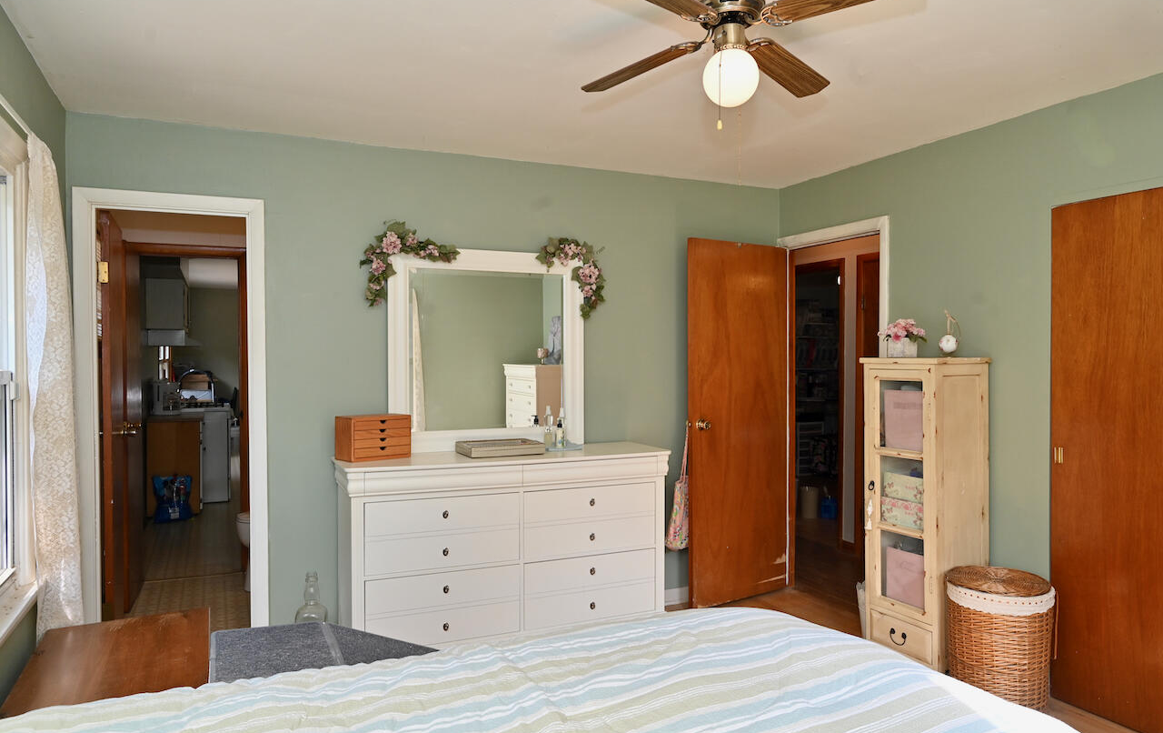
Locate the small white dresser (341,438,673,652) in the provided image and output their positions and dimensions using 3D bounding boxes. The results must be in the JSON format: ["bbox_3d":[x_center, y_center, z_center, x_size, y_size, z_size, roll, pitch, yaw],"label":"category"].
[{"bbox_3d":[-0.356,0.894,3.720,1.545,0.951,0.455,-1,1,-24],"label":"small white dresser"}]

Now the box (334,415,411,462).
[{"bbox_3d":[-0.953,0.325,3.565,0.278,0.195,0.170,-1,1,-37],"label":"box"}]

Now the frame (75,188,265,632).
[{"bbox_3d":[-1.781,0.317,3.400,0.733,2.124,0.130,-1,1,-25],"label":"frame"}]

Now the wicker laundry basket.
[{"bbox_3d":[1.681,1.114,3.139,0.405,0.507,0.405,-1,1,-25],"label":"wicker laundry basket"}]

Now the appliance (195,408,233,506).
[{"bbox_3d":[-3.861,0.869,7.764,0.670,0.936,0.720,-1,1,-25],"label":"appliance"}]

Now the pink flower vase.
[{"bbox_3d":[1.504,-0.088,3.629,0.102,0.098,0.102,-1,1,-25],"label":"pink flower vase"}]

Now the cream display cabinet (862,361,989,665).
[{"bbox_3d":[1.562,0.660,3.545,0.333,1.405,0.437,-1,1,-25],"label":"cream display cabinet"}]

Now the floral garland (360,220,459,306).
[{"bbox_3d":[-0.817,-0.485,3.706,0.460,0.410,0.120,-1,1,-25],"label":"floral garland"}]

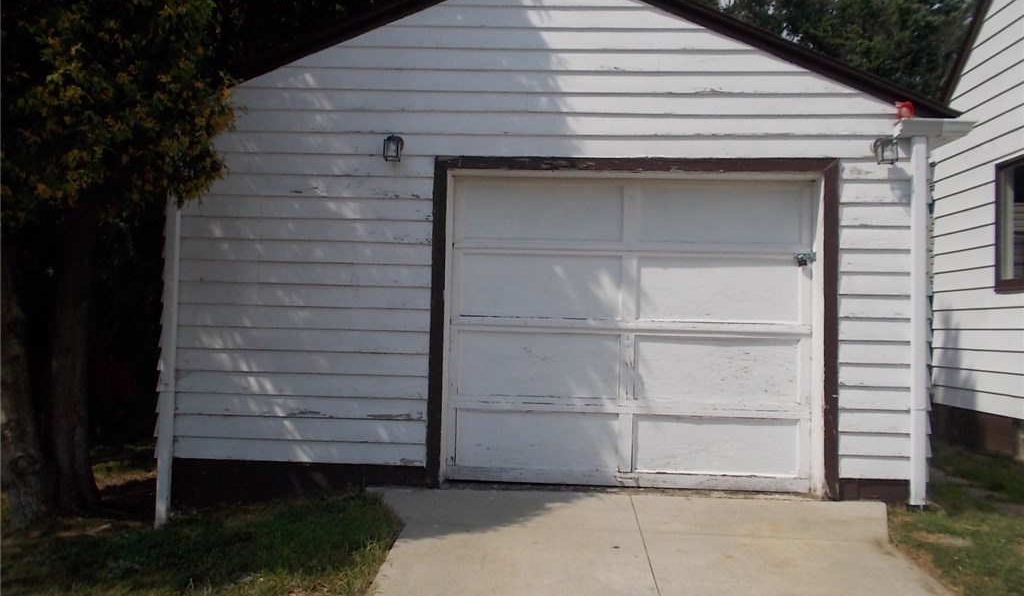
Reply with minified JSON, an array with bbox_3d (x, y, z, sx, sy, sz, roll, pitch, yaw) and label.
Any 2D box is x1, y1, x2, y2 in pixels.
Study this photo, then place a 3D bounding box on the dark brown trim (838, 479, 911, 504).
[{"bbox_3d":[2.319,1.235,5.505,0.462,0.158,0.060,1,-3,3],"label":"dark brown trim"}]

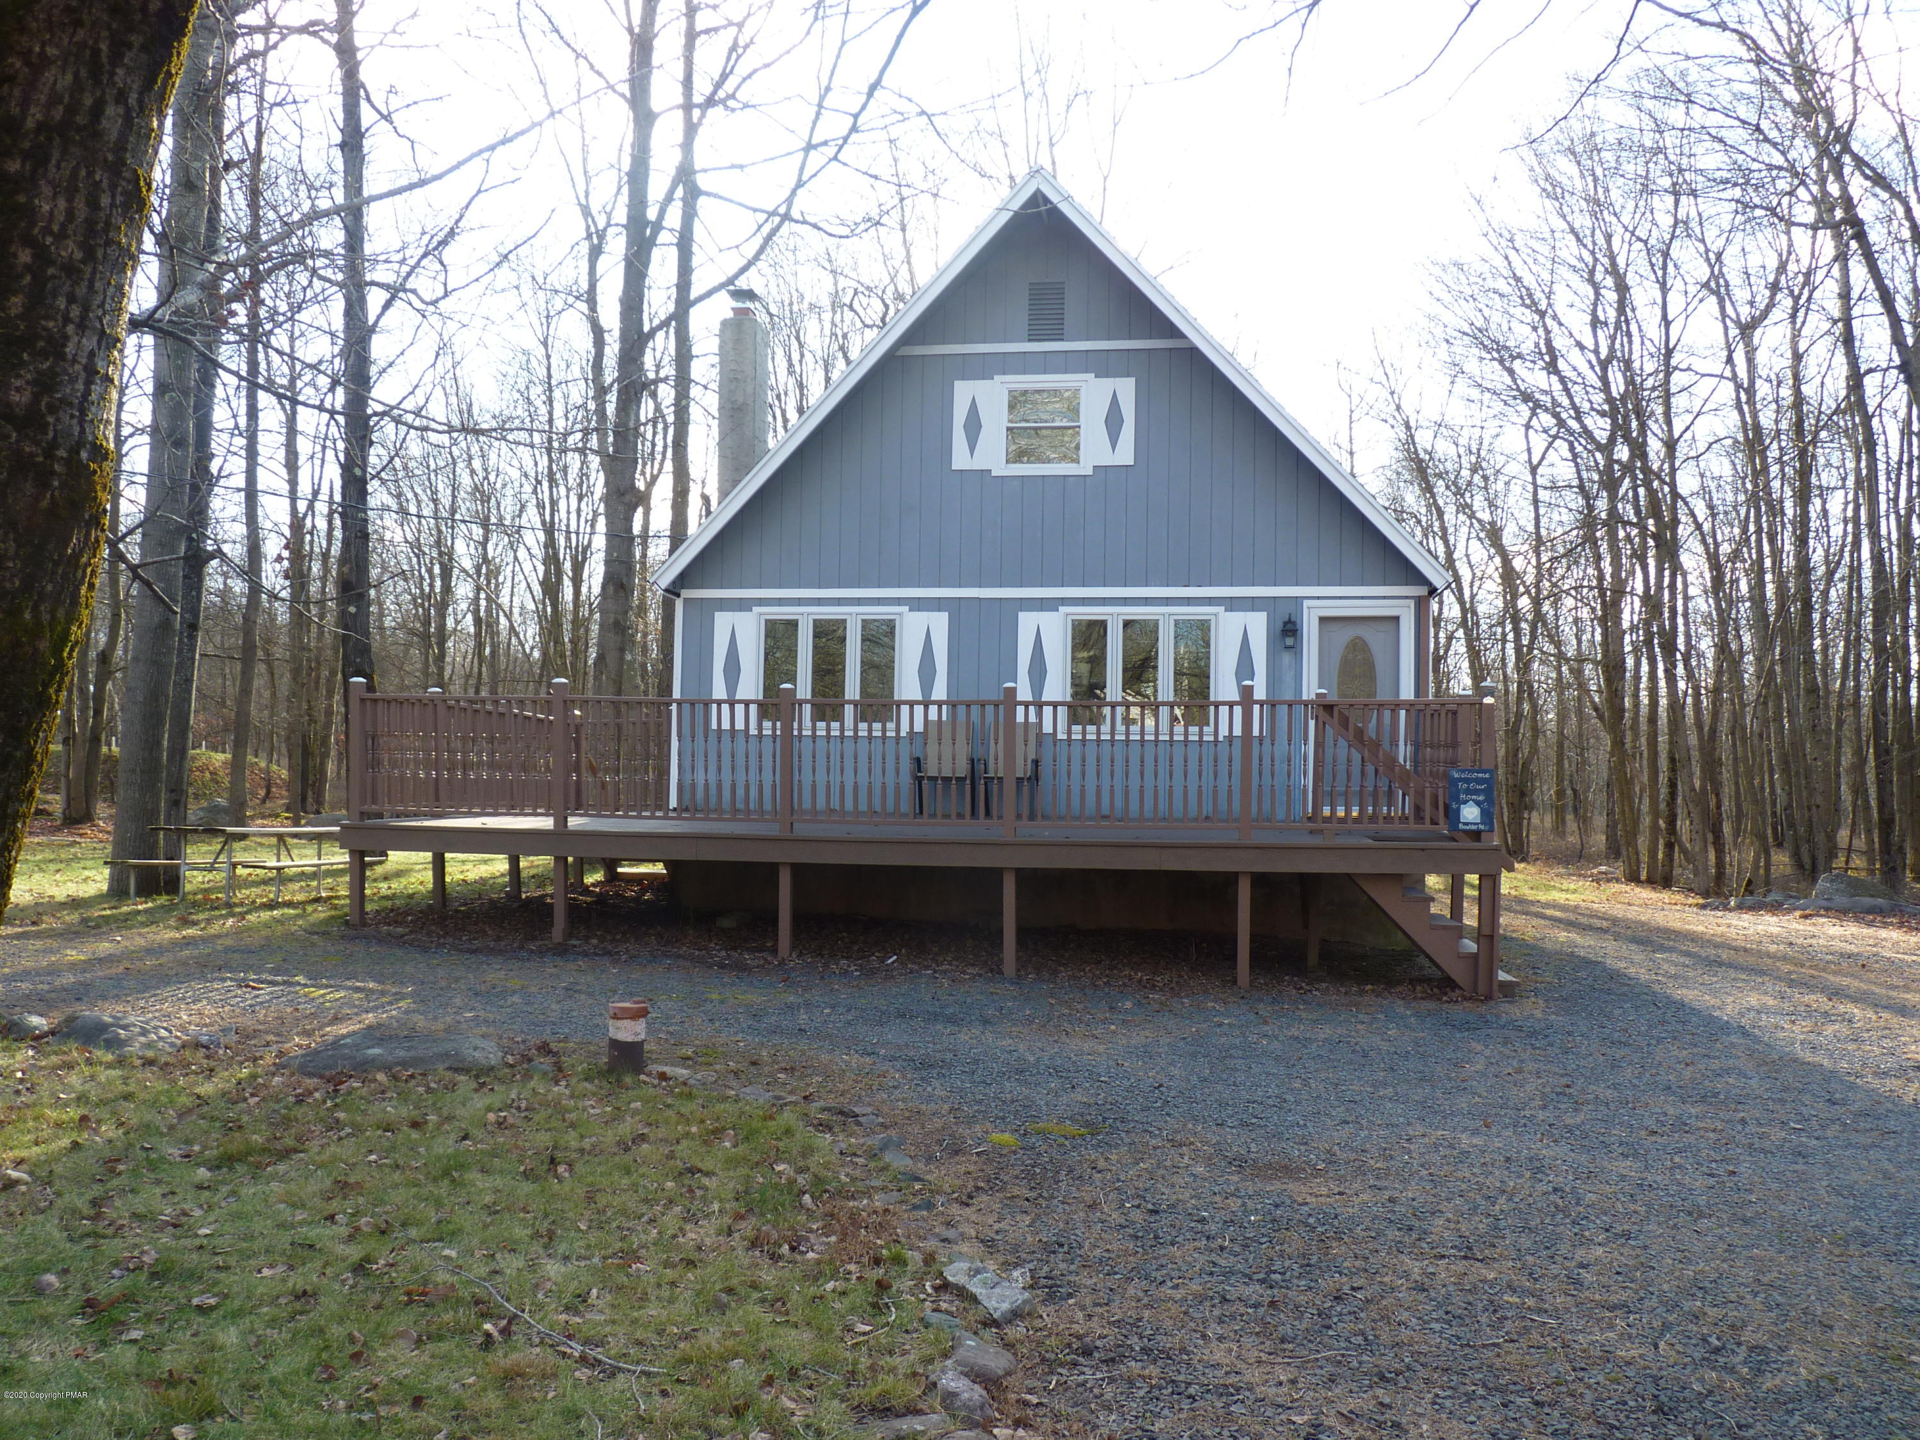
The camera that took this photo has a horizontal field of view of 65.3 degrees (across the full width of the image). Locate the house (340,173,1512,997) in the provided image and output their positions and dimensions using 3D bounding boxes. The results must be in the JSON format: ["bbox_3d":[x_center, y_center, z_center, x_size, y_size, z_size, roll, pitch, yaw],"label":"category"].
[{"bbox_3d":[0.589,-1.560,17.085,8.820,7.350,12.470,1,-2,9],"label":"house"}]

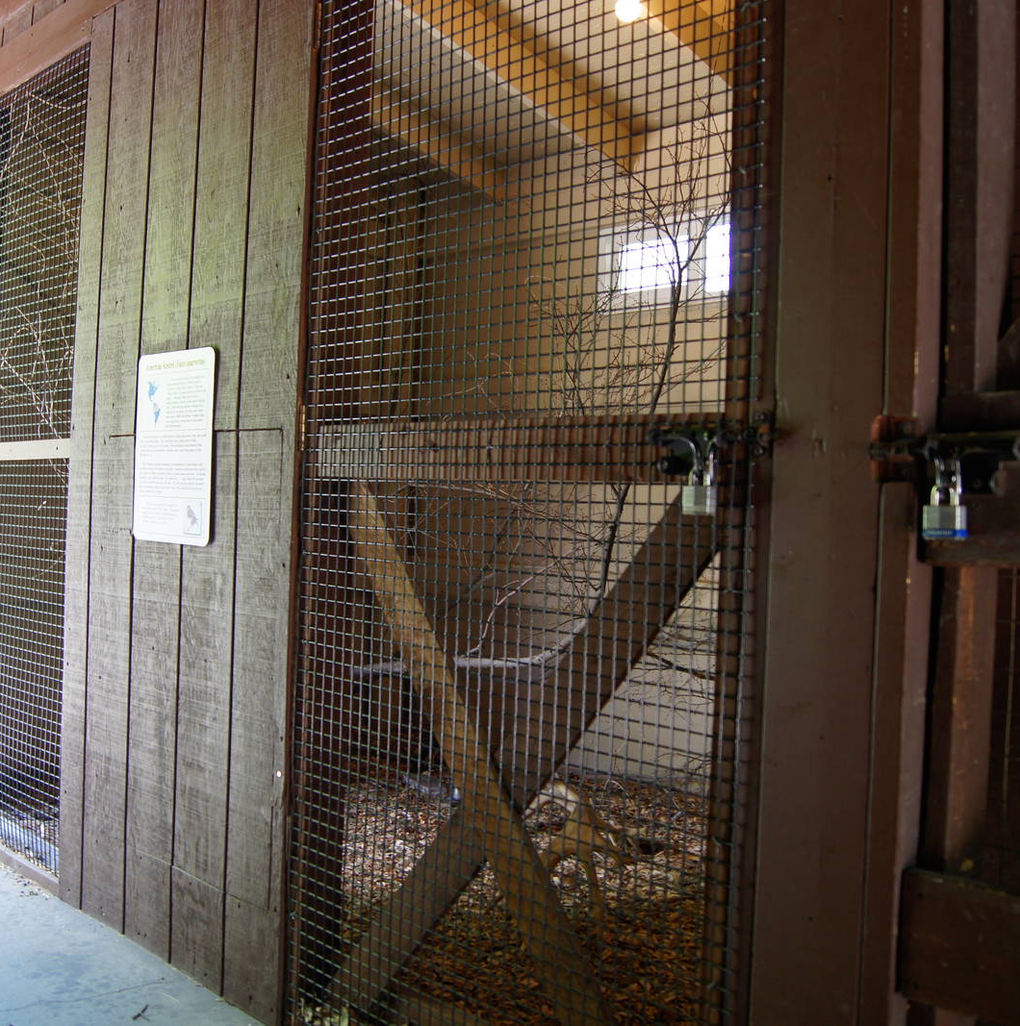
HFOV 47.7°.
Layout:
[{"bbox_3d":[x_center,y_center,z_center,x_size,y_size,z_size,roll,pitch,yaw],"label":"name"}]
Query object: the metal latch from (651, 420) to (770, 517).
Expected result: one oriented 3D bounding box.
[{"bbox_3d":[0.228,-0.054,1.381,0.052,0.117,0.165,2,0,-45],"label":"metal latch"}]

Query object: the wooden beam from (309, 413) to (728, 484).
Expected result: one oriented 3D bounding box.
[{"bbox_3d":[-0.020,-0.090,1.701,0.038,0.087,0.851,2,0,-45],"label":"wooden beam"}]

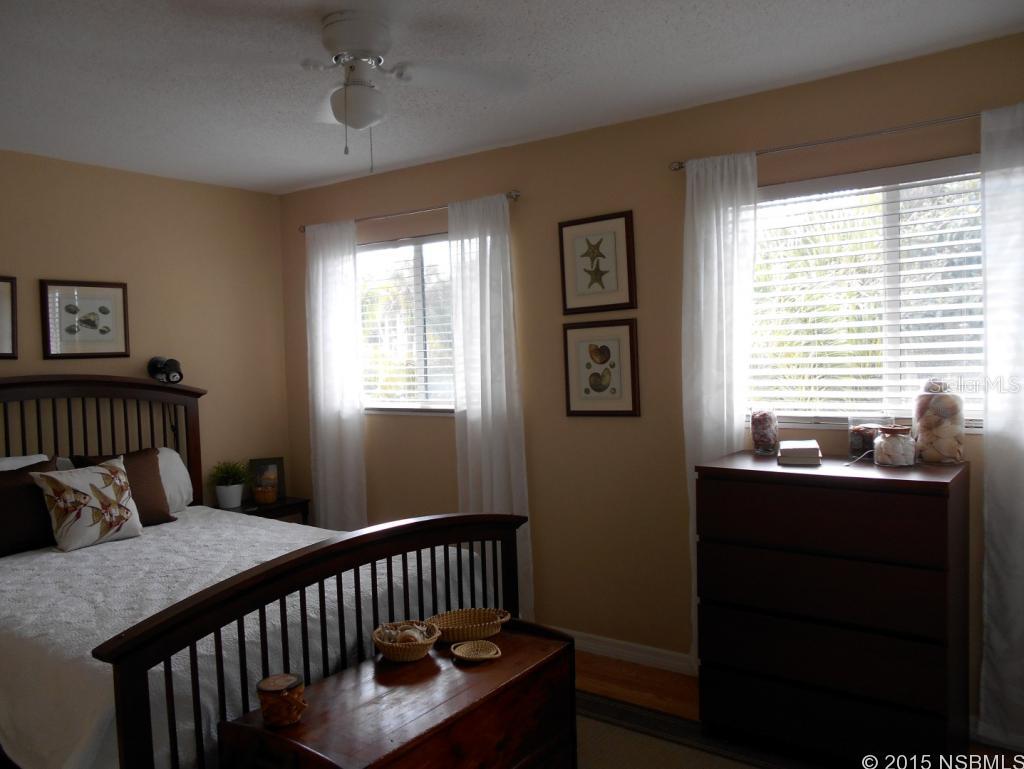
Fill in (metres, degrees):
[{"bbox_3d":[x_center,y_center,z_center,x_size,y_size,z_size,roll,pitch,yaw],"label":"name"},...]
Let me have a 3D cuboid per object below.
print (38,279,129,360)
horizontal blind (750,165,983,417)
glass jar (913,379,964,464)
[{"bbox_3d":[-2.106,-0.316,3.812,0.025,0.374,0.414,0,4,36],"label":"print"},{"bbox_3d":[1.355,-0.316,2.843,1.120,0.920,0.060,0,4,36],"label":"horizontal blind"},{"bbox_3d":[1.474,0.128,2.657,0.156,0.290,0.156,0,4,36],"label":"glass jar"}]

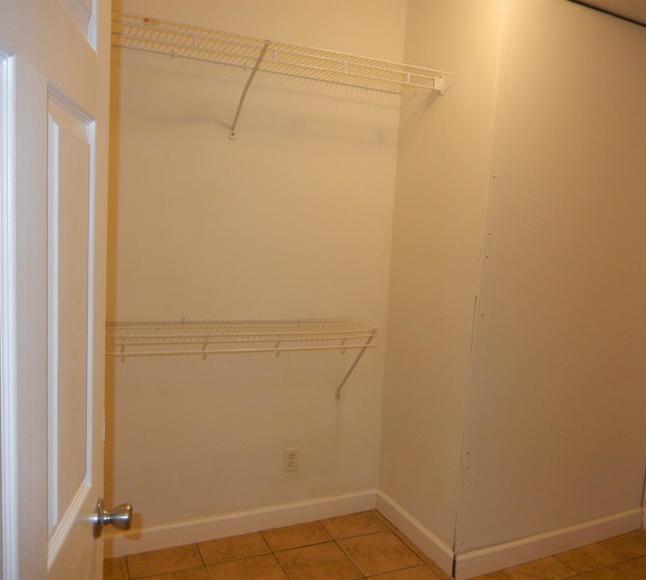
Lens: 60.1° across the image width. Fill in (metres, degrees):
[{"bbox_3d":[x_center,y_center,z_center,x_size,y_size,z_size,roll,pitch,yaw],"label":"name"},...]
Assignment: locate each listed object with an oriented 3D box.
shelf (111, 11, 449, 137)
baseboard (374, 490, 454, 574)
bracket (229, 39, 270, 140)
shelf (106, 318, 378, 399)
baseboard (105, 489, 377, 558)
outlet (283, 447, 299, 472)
[{"bbox_3d":[-0.229,-0.791,2.282,1.533,0.321,0.410,0,7,-24],"label":"shelf"},{"bbox_3d":[0.436,1.160,2.709,0.014,0.110,0.637,0,7,-27],"label":"baseboard"},{"bbox_3d":[-0.299,-0.787,2.245,0.022,0.323,0.420,0,7,-24],"label":"bracket"},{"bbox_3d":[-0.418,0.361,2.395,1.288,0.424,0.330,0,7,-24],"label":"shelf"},{"bbox_3d":[-0.410,1.120,2.674,1.533,0.110,0.014,0,7,-24],"label":"baseboard"},{"bbox_3d":[-0.160,0.835,2.751,0.074,0.116,0.008,0,7,-24],"label":"outlet"}]

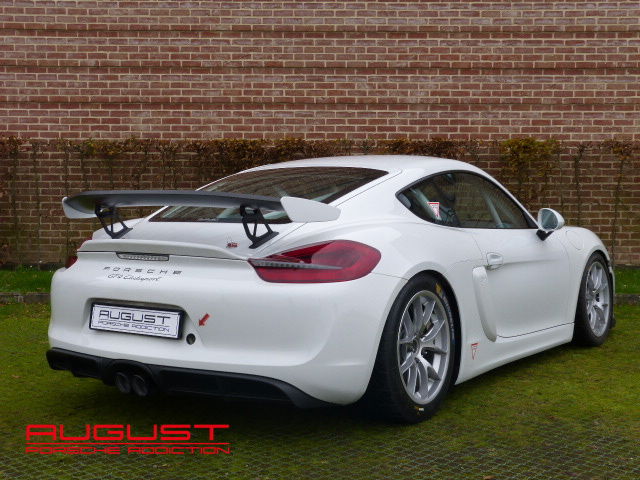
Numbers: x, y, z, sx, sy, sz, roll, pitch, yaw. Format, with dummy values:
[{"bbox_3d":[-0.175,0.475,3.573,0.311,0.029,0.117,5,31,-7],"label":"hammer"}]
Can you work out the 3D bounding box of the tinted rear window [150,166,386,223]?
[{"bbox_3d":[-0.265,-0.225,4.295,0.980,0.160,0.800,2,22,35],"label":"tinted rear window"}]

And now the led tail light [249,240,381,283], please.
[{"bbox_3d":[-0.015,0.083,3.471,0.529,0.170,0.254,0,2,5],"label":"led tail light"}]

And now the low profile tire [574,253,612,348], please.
[{"bbox_3d":[1.785,0.400,5.921,0.250,0.640,0.640,2,3,35],"label":"low profile tire"}]

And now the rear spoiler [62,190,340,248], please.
[{"bbox_3d":[-0.566,-0.102,3.870,1.330,0.235,0.430,2,3,35],"label":"rear spoiler"}]

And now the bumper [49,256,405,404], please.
[{"bbox_3d":[-0.586,0.329,3.860,1.800,0.570,0.780,2,3,35],"label":"bumper"}]

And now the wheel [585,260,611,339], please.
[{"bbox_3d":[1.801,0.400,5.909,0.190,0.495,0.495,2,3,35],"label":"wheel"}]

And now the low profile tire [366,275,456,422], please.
[{"bbox_3d":[0.357,0.467,3.889,0.280,0.670,0.670,2,3,35],"label":"low profile tire"}]

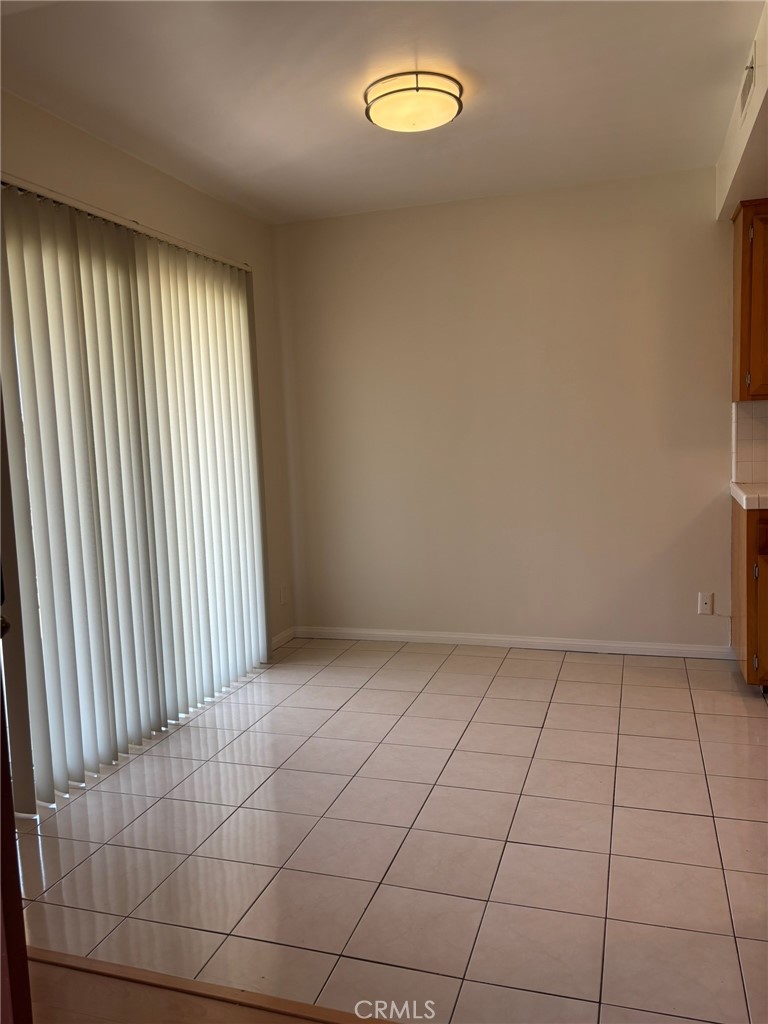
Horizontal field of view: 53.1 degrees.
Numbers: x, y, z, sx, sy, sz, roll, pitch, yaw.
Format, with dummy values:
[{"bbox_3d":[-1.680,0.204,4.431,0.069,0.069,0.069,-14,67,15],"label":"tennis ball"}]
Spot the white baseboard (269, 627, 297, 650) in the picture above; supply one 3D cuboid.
[{"bbox_3d":[-0.604,0.758,4.613,0.015,0.074,0.300,0,7,18],"label":"white baseboard"}]

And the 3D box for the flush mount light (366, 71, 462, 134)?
[{"bbox_3d":[0.108,-1.453,2.764,0.356,0.109,0.356,-2,6,0],"label":"flush mount light"}]

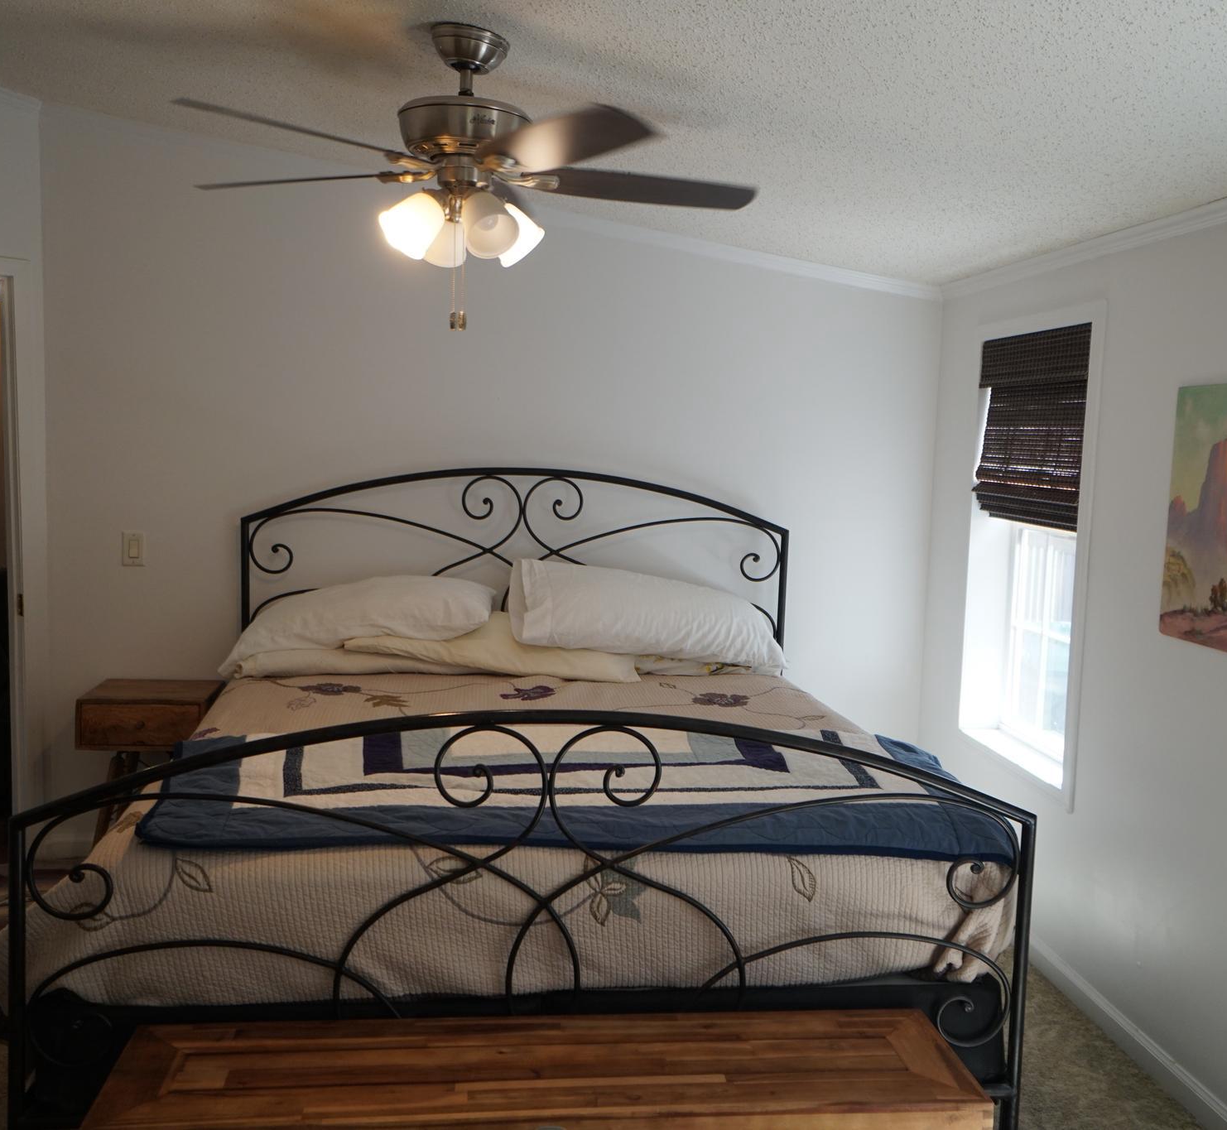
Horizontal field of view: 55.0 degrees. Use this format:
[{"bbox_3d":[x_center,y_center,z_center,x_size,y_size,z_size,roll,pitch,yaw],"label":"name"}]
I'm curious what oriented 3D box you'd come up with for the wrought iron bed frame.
[{"bbox_3d":[-0.243,0.473,3.335,2.020,1.471,2.123,1,5,-6],"label":"wrought iron bed frame"}]

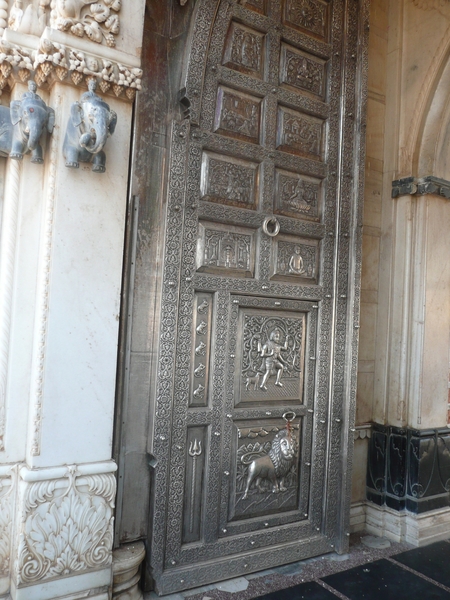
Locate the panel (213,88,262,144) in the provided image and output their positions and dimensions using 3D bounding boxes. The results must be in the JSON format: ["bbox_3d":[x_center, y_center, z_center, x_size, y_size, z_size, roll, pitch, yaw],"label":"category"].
[{"bbox_3d":[0.086,-1.103,2.889,0.301,0.282,0.045,4,-3,-29],"label":"panel"}]

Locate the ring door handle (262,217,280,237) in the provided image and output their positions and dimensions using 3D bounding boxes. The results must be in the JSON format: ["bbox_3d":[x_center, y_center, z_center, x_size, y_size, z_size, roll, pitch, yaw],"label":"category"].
[{"bbox_3d":[0.287,-0.442,2.961,0.118,0.118,0.035,4,-3,-29],"label":"ring door handle"}]

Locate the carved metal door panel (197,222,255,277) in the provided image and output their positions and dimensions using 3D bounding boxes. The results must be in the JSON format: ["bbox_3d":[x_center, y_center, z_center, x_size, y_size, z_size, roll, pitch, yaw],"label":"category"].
[{"bbox_3d":[0.021,-0.288,2.835,0.384,0.286,0.045,4,-3,-29],"label":"carved metal door panel"}]

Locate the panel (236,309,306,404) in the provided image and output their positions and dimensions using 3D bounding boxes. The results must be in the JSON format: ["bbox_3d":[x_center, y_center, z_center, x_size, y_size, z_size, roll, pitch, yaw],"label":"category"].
[{"bbox_3d":[0.294,0.357,2.978,0.491,0.568,0.050,4,-3,-29],"label":"panel"}]

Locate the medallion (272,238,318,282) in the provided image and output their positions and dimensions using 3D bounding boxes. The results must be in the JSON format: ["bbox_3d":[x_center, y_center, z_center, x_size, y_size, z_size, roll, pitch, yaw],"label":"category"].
[{"bbox_3d":[0.458,-0.256,3.083,0.377,0.286,0.045,4,-3,-29],"label":"medallion"}]

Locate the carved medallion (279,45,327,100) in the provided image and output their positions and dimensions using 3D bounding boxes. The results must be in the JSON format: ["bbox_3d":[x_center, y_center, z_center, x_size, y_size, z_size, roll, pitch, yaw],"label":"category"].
[{"bbox_3d":[0.516,-1.474,3.140,0.373,0.285,0.045,4,-3,-29],"label":"carved medallion"}]

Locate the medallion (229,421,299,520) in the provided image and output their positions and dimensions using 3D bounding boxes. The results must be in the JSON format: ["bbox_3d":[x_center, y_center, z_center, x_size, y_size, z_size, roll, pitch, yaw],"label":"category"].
[{"bbox_3d":[0.263,1.018,2.948,0.500,0.558,0.070,4,-3,-29],"label":"medallion"}]

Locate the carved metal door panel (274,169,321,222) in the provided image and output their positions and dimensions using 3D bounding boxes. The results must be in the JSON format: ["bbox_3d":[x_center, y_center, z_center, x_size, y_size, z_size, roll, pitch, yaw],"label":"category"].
[{"bbox_3d":[0.475,-0.666,3.101,0.373,0.286,0.045,4,-3,-29],"label":"carved metal door panel"}]

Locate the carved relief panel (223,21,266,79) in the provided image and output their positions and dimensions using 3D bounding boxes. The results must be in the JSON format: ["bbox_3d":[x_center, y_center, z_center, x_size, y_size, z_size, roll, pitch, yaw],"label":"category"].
[{"bbox_3d":[0.130,-1.507,2.921,0.254,0.288,0.045,4,-3,-29],"label":"carved relief panel"}]

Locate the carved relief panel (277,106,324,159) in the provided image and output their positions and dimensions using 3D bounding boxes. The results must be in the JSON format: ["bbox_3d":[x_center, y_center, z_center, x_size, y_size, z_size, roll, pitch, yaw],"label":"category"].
[{"bbox_3d":[0.494,-1.068,3.119,0.368,0.281,0.045,4,-3,-29],"label":"carved relief panel"}]

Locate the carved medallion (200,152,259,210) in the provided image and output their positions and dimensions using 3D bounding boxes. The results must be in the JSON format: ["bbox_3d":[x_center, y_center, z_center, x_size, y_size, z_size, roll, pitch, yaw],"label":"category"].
[{"bbox_3d":[0.036,-0.698,2.852,0.370,0.280,0.045,4,-3,-29],"label":"carved medallion"}]

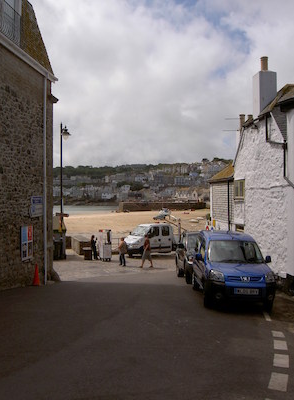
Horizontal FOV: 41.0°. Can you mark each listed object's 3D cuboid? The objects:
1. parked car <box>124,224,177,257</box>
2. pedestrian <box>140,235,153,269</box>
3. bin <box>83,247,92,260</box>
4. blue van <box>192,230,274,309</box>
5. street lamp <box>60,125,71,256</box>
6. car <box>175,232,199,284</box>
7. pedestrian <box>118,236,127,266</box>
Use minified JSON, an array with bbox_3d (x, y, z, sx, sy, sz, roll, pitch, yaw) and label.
[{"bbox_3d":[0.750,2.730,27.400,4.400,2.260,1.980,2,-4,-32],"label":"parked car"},{"bbox_3d":[-0.010,2.701,20.392,0.650,1.660,0.500,0,1,-3],"label":"pedestrian"},{"bbox_3d":[-3.834,3.432,25.396,0.580,0.830,0.550,0,1,0],"label":"bin"},{"bbox_3d":[2.270,1.850,10.970,1.730,1.840,4.120,2,-4,2],"label":"blue van"},{"bbox_3d":[-5.374,-0.639,26.055,0.720,9.050,0.550,0,1,0],"label":"street lamp"},{"bbox_3d":[2.240,2.250,15.600,1.780,1.850,4.400,1,-4,-1],"label":"car"},{"bbox_3d":[-1.324,2.810,21.392,0.420,1.580,0.480,0,1,-9],"label":"pedestrian"}]

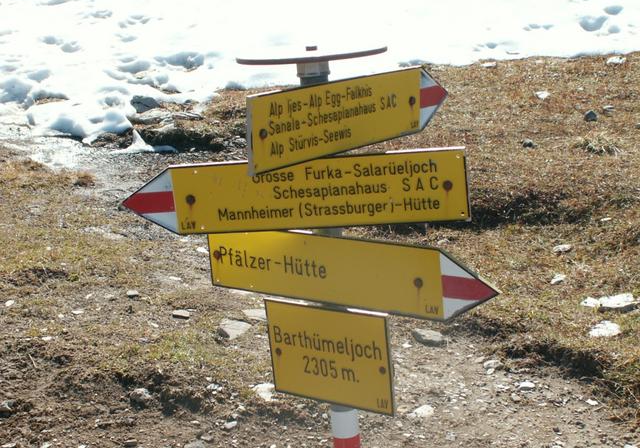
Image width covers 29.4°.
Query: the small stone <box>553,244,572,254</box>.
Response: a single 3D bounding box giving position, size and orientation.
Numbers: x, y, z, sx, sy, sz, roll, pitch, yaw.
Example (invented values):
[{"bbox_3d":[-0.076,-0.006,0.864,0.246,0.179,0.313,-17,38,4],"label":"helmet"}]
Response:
[{"bbox_3d":[1.323,0.139,6.672,0.104,0.037,0.078,0,12,0],"label":"small stone"}]

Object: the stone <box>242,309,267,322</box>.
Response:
[{"bbox_3d":[-0.298,0.437,5.825,0.134,0.047,0.100,0,12,0],"label":"stone"}]

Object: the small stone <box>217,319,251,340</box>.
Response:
[{"bbox_3d":[-0.394,0.486,5.590,0.151,0.065,0.113,0,12,0],"label":"small stone"}]

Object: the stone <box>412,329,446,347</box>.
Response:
[{"bbox_3d":[0.488,0.513,5.513,0.149,0.052,0.112,0,12,0],"label":"stone"}]

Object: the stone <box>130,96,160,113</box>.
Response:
[{"bbox_3d":[-1.587,-1.087,11.095,0.273,0.122,0.205,0,12,0],"label":"stone"}]

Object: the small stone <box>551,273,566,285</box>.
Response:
[{"bbox_3d":[1.201,0.276,6.129,0.075,0.042,0.057,0,12,0],"label":"small stone"}]

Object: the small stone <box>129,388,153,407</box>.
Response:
[{"bbox_3d":[-0.708,0.688,4.810,0.087,0.060,0.065,0,12,0],"label":"small stone"}]

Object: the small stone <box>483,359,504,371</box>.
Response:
[{"bbox_3d":[0.742,0.599,5.206,0.090,0.031,0.067,0,12,0],"label":"small stone"}]

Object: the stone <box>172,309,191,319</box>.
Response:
[{"bbox_3d":[-0.666,0.430,5.864,0.087,0.031,0.065,0,12,0],"label":"stone"}]

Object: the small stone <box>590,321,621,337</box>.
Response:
[{"bbox_3d":[1.248,0.458,5.351,0.140,0.049,0.105,0,12,0],"label":"small stone"}]

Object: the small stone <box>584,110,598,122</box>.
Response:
[{"bbox_3d":[2.315,-0.917,10.405,0.119,0.091,0.090,0,12,0],"label":"small stone"}]

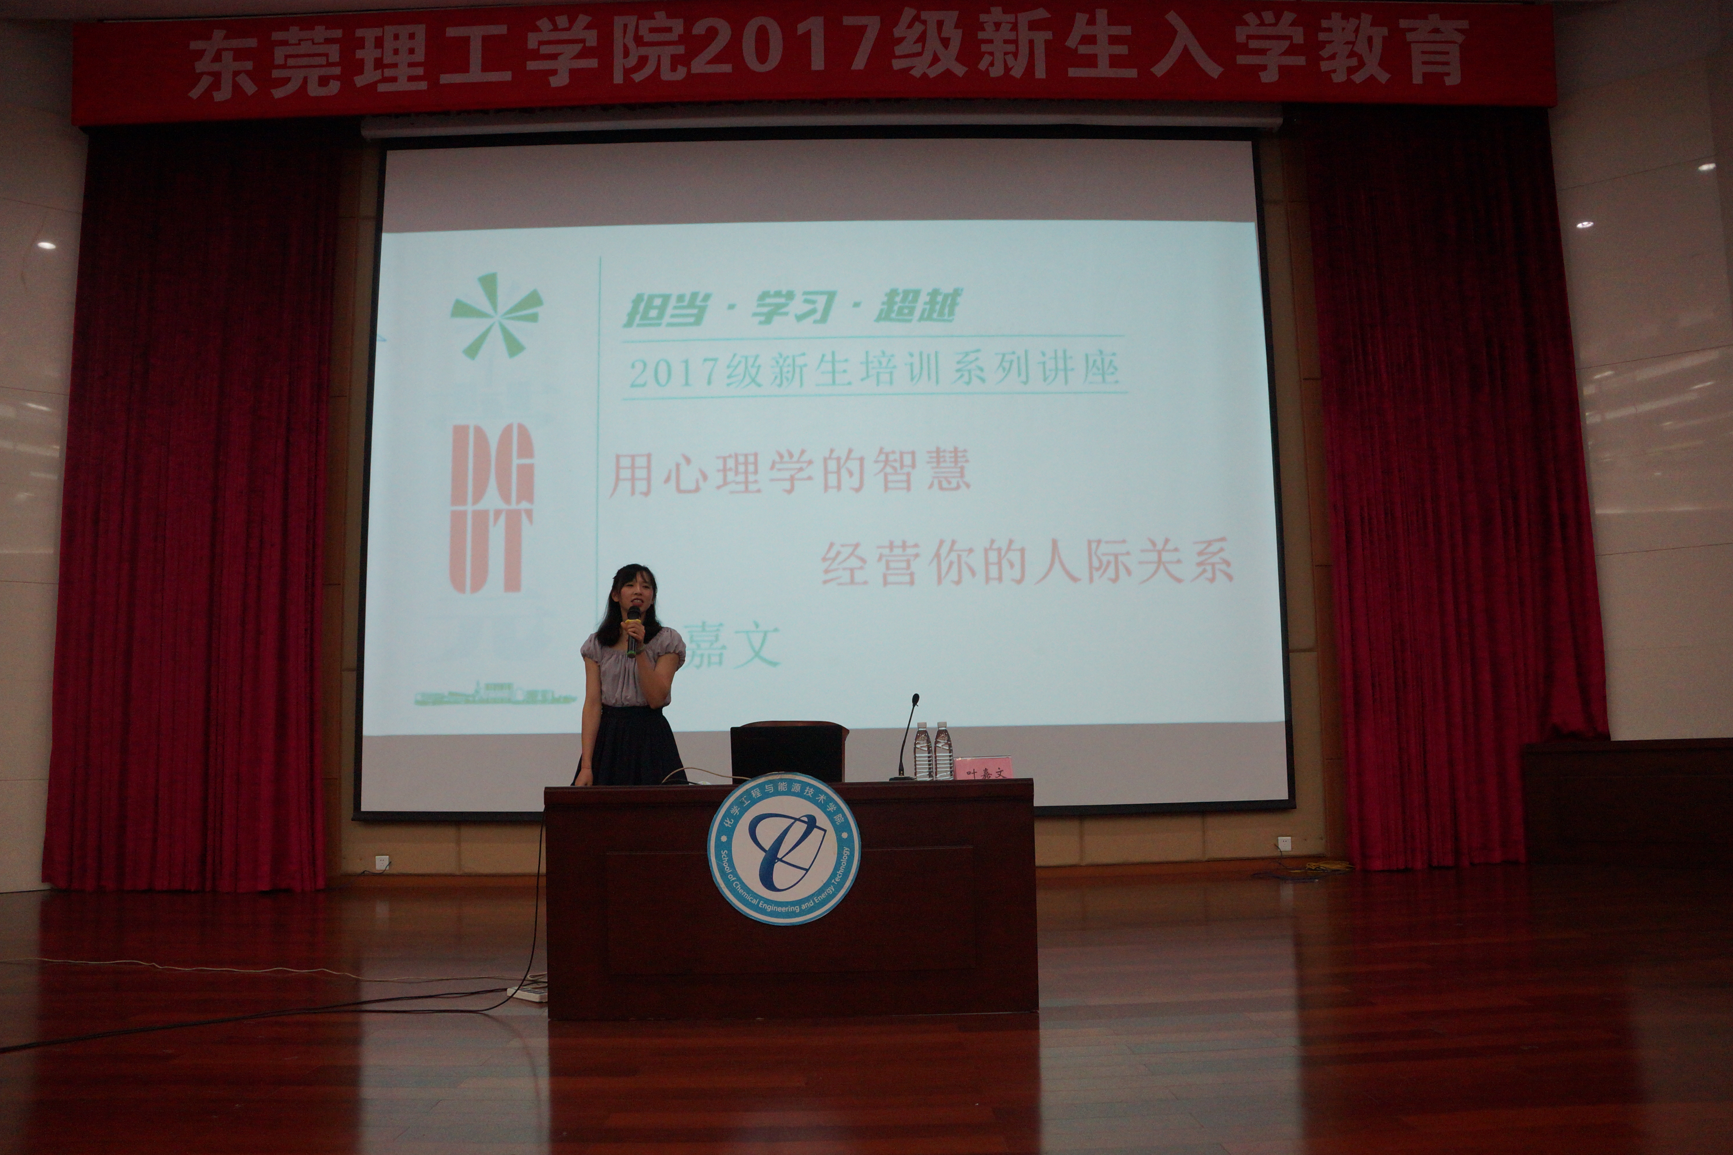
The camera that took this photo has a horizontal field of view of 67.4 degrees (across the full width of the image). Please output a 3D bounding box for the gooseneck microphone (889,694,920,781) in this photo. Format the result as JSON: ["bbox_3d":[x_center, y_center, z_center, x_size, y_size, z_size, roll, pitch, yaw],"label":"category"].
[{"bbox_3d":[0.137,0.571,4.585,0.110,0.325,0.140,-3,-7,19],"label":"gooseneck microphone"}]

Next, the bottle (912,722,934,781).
[{"bbox_3d":[0.204,0.623,4.588,0.065,0.222,0.065,-1,-7,0],"label":"bottle"}]

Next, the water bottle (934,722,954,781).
[{"bbox_3d":[0.274,0.623,4.588,0.065,0.222,0.065,-1,-7,0],"label":"water bottle"}]

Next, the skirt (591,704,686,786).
[{"bbox_3d":[-0.936,0.800,5.144,0.560,0.580,0.460,-1,-7,-3],"label":"skirt"}]

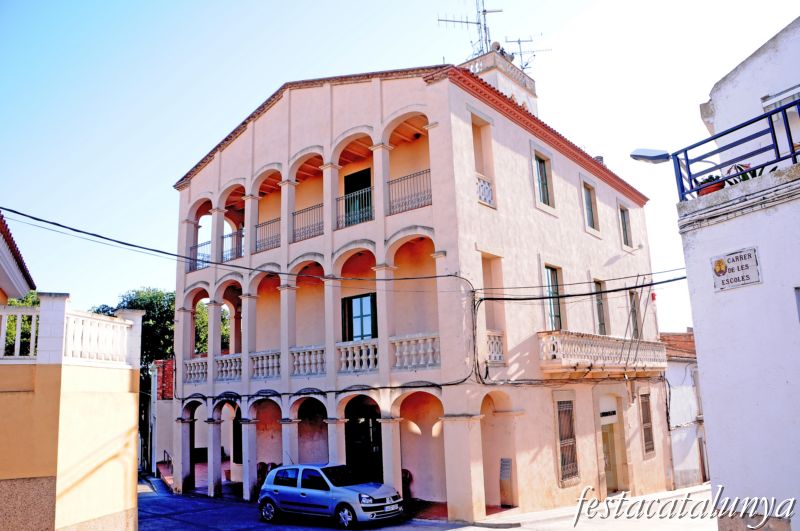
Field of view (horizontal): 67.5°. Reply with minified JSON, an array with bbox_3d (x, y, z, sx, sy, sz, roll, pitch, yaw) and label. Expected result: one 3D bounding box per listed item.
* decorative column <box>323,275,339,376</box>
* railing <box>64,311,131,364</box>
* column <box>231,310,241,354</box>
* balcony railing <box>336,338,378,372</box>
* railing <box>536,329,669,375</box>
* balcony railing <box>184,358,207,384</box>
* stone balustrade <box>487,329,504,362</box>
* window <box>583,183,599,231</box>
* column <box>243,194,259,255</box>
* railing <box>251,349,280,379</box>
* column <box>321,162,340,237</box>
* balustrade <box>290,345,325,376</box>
[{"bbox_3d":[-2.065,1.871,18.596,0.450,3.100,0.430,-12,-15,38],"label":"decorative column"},{"bbox_3d":[-5.560,1.419,11.030,0.220,0.880,1.912,-4,-12,9],"label":"railing"},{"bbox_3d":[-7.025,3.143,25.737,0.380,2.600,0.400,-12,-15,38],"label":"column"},{"bbox_3d":[-1.139,2.641,17.238,1.702,0.882,0.210,-12,-15,38],"label":"balcony railing"},{"bbox_3d":[7.935,3.353,22.176,0.769,1.240,10.598,-12,-16,38],"label":"railing"},{"bbox_3d":[-7.750,4.033,22.860,1.570,0.942,0.220,-12,-16,38],"label":"balcony railing"},{"bbox_3d":[2.567,2.267,16.536,0.220,0.903,0.903,-12,-16,38],"label":"stone balustrade"},{"bbox_3d":[7.620,-2.315,24.106,0.235,1.837,1.217,-12,-16,38],"label":"window"},{"bbox_3d":[-5.284,-1.417,21.396,0.540,2.197,0.398,-12,-15,38],"label":"column"},{"bbox_3d":[-4.434,3.321,20.204,1.700,0.960,0.220,-12,-15,38],"label":"railing"},{"bbox_3d":[-2.140,-2.076,18.922,0.540,2.287,0.398,-12,-15,38],"label":"column"},{"bbox_3d":[-2.752,2.971,18.509,1.645,0.882,0.210,-12,-15,38],"label":"balustrade"}]

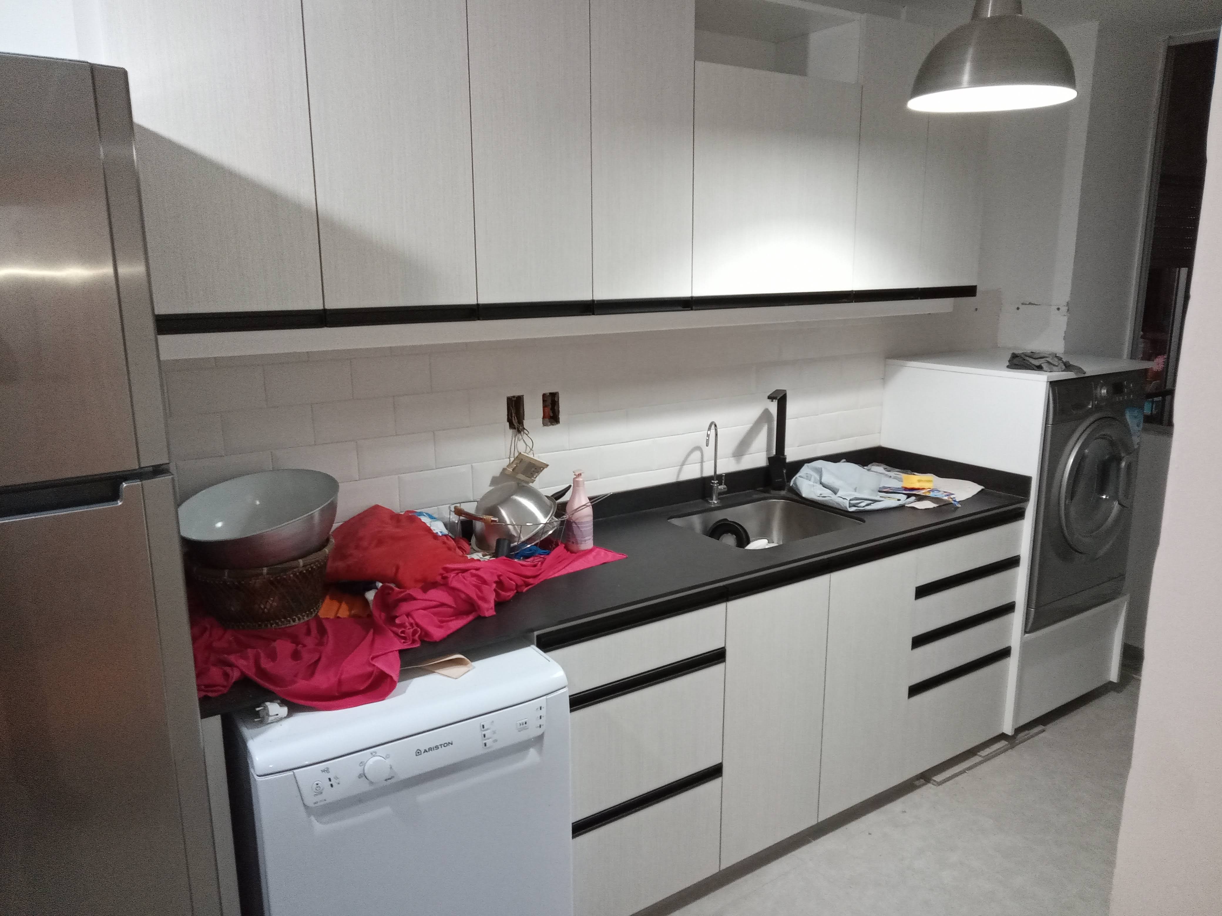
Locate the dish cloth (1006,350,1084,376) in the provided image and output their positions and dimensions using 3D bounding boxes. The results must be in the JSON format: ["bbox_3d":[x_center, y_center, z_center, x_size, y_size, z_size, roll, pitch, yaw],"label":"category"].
[{"bbox_3d":[1.434,-0.316,3.231,0.304,0.041,0.294,-9,15,-35],"label":"dish cloth"}]

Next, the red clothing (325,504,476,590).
[{"bbox_3d":[-0.483,0.203,2.324,0.402,0.176,0.235,-9,15,-35],"label":"red clothing"}]

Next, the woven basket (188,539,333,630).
[{"bbox_3d":[-0.750,0.258,2.119,0.320,0.146,0.320,-9,15,-35],"label":"woven basket"}]

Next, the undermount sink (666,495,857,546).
[{"bbox_3d":[0.452,0.272,2.902,0.505,0.181,0.392,-9,15,-35],"label":"undermount sink"}]

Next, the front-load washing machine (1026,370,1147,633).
[{"bbox_3d":[1.438,0.094,3.501,0.598,0.828,0.554,-9,15,-35],"label":"front-load washing machine"}]

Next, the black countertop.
[{"bbox_3d":[0.131,0.212,2.603,2.499,0.101,0.576,-9,15,-35],"label":"black countertop"}]

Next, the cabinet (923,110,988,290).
[{"bbox_3d":[0.960,-0.917,3.140,0.295,0.753,0.328,-9,15,-35],"label":"cabinet"}]

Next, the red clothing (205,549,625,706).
[{"bbox_3d":[-0.352,0.324,2.140,1.117,0.103,0.524,-9,15,-35],"label":"red clothing"}]

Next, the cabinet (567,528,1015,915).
[{"bbox_3d":[0.405,0.631,2.901,1.816,0.843,0.564,-9,15,-35],"label":"cabinet"}]

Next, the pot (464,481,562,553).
[{"bbox_3d":[-0.274,0.123,2.506,0.225,0.103,0.225,-40,19,-23],"label":"pot"}]

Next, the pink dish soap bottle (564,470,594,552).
[{"bbox_3d":[-0.086,0.135,2.586,0.066,0.207,0.055,-1,12,-6],"label":"pink dish soap bottle"}]

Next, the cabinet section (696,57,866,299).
[{"bbox_3d":[0.352,-0.726,2.677,0.597,0.550,0.310,-9,14,-35],"label":"cabinet section"}]

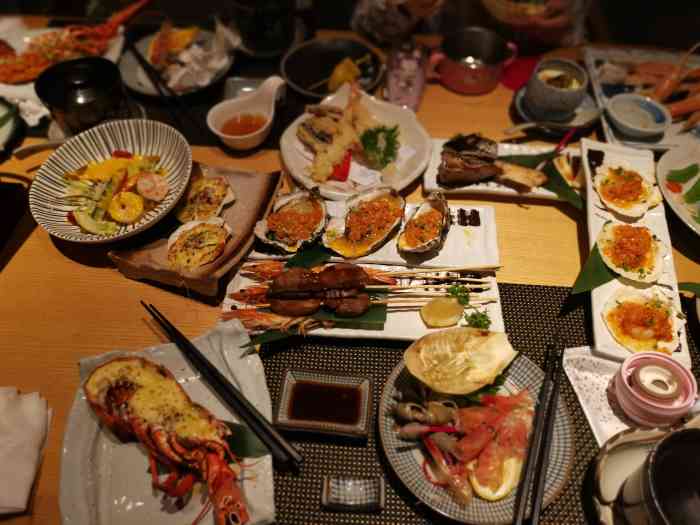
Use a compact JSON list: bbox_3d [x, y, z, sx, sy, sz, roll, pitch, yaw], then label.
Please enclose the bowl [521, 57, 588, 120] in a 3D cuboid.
[{"bbox_3d":[0.289,-0.236,0.771,0.075,0.065,0.075,0,54,0],"label":"bowl"}]

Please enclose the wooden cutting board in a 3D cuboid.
[{"bbox_3d":[-0.181,-0.059,0.678,0.140,0.032,0.179,15,55,11],"label":"wooden cutting board"}]

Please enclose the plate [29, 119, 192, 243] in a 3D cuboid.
[{"bbox_3d":[-0.285,-0.087,0.681,0.194,0.060,0.194,0,54,0],"label":"plate"}]

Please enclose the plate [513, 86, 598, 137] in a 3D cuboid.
[{"bbox_3d":[0.298,-0.224,0.797,0.120,0.025,0.120,0,52,0],"label":"plate"}]

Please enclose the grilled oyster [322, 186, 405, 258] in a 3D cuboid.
[{"bbox_3d":[0.017,-0.042,0.651,0.070,0.034,0.110,33,60,21],"label":"grilled oyster"}]

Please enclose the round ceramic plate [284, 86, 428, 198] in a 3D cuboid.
[{"bbox_3d":[0.008,-0.144,0.735,0.200,0.040,0.200,0,54,0],"label":"round ceramic plate"}]

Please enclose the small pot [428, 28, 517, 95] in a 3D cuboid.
[{"bbox_3d":[0.187,-0.310,0.843,0.140,0.066,0.097,-8,55,-6],"label":"small pot"}]

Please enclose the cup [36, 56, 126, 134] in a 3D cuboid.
[{"bbox_3d":[-0.365,-0.220,0.767,0.113,0.078,0.113,0,54,0],"label":"cup"}]

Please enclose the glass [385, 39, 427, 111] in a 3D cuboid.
[{"bbox_3d":[0.079,-0.259,0.788,0.060,0.090,0.060,0,54,0],"label":"glass"}]

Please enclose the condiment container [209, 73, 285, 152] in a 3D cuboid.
[{"bbox_3d":[-0.134,-0.201,0.757,0.086,0.052,0.130,26,56,18],"label":"condiment container"}]

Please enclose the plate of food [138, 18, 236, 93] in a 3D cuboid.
[{"bbox_3d":[-0.263,-0.309,0.840,0.168,0.058,0.168,1,55,0],"label":"plate of food"}]

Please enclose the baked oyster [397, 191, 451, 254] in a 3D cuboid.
[{"bbox_3d":[0.088,-0.050,0.641,0.055,0.032,0.083,19,54,14],"label":"baked oyster"}]

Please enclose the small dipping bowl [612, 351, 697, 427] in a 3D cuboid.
[{"bbox_3d":[0.294,0.123,0.533,0.066,0.036,0.066,0,54,0],"label":"small dipping bowl"}]

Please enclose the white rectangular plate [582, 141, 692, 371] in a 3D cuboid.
[{"bbox_3d":[0.320,-0.023,0.640,0.094,0.025,0.332,11,53,8],"label":"white rectangular plate"}]

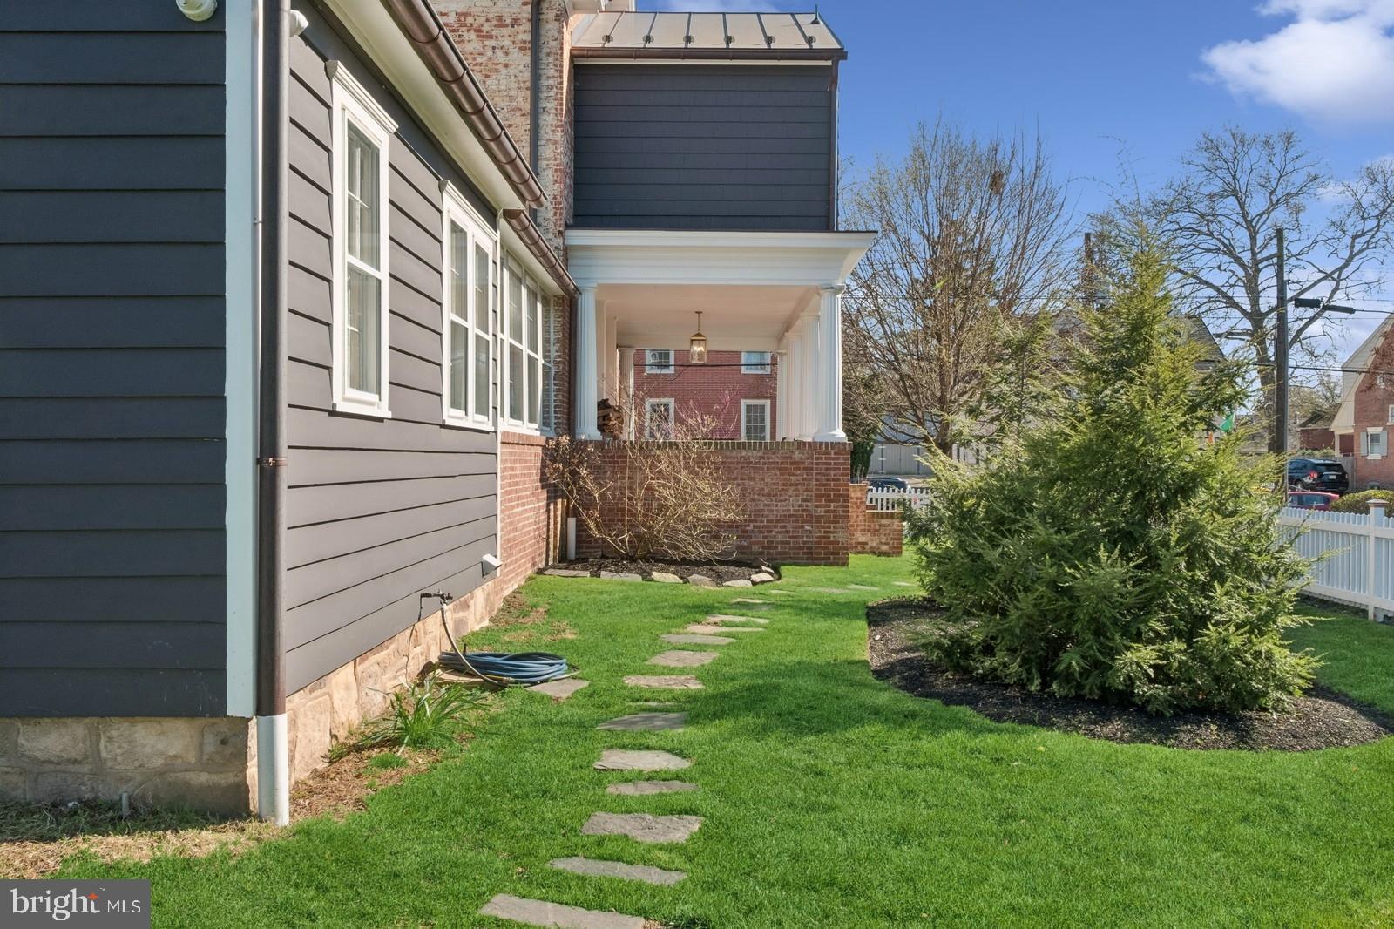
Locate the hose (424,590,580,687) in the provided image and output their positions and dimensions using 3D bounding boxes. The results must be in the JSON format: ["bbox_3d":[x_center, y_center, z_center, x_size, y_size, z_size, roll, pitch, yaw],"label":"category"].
[{"bbox_3d":[-1.200,1.055,7.100,0.930,0.500,0.800,0,0,0],"label":"hose"}]

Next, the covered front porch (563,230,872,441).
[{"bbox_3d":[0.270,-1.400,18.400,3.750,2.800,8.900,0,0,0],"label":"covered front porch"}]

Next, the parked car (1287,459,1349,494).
[{"bbox_3d":[28.500,0.620,55.200,1.920,1.740,4.800,0,0,-13],"label":"parked car"}]

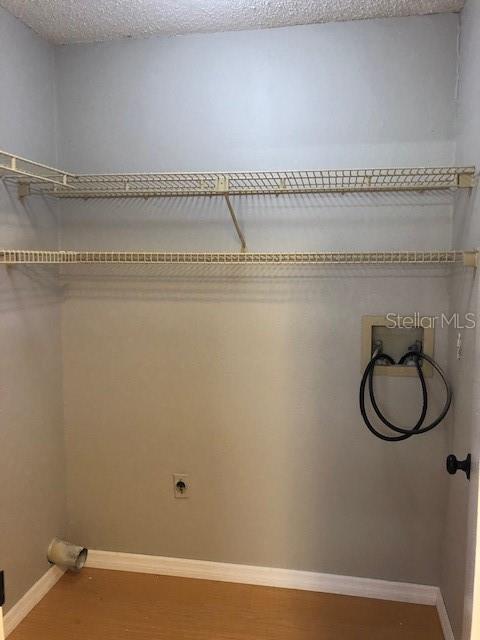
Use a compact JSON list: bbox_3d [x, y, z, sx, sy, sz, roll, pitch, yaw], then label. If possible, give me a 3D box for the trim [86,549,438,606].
[{"bbox_3d":[0.016,1.168,2.372,1.687,0.087,0.016,1,5,10],"label":"trim"}]

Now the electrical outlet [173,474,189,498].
[{"bbox_3d":[-0.271,0.773,2.394,0.071,0.115,0.012,1,5,10],"label":"electrical outlet"}]

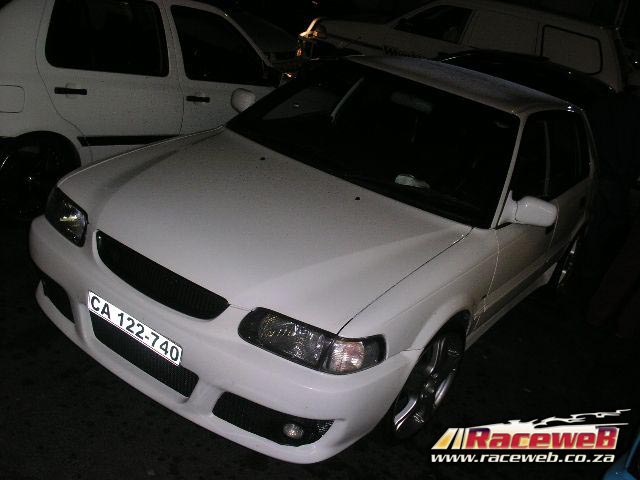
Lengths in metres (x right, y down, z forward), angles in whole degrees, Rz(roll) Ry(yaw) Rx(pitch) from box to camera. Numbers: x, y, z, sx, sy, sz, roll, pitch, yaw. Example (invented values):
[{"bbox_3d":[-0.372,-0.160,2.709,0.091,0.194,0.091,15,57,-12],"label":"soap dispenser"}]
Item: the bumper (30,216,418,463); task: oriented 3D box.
[{"bbox_3d":[-0.495,0.271,2.771,1.707,0.465,0.677,24,22,27],"label":"bumper"}]

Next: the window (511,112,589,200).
[{"bbox_3d":[1.300,-0.454,3.910,0.111,0.465,1.778,-2,9,33],"label":"window"}]

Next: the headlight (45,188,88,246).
[{"bbox_3d":[-0.969,-0.104,2.926,0.414,0.172,0.313,24,22,27],"label":"headlight"}]

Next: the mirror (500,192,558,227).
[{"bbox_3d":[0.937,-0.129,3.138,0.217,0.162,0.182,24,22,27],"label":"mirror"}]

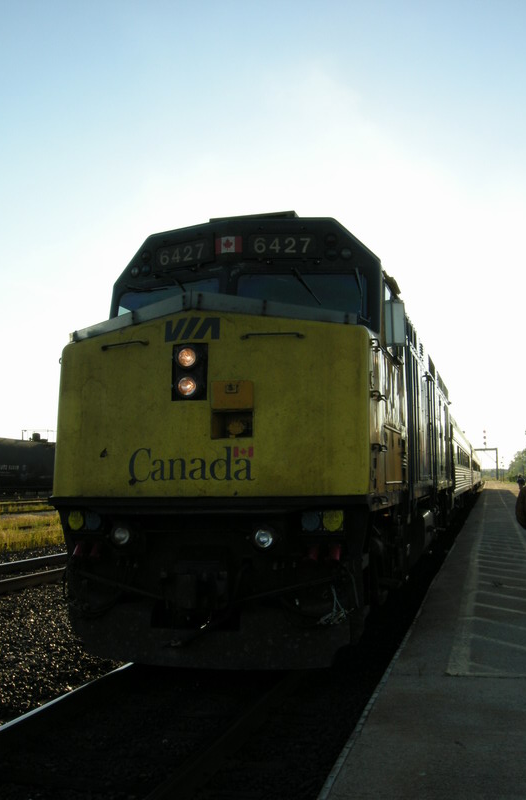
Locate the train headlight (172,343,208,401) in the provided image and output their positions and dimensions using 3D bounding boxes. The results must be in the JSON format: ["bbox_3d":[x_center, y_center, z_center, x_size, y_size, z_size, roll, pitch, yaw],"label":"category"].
[{"bbox_3d":[-0.666,-0.258,7.539,0.319,0.505,0.103,-1,-6,15],"label":"train headlight"}]

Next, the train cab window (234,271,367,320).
[{"bbox_3d":[0.401,-1.054,8.617,1.360,0.525,0.062,0,-9,0],"label":"train cab window"}]

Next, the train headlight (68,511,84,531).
[{"bbox_3d":[-1.800,1.157,7.988,0.180,0.185,0.072,-3,-6,25],"label":"train headlight"}]

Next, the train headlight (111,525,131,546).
[{"bbox_3d":[-1.299,1.244,7.637,0.191,0.201,0.093,-1,-6,15],"label":"train headlight"}]

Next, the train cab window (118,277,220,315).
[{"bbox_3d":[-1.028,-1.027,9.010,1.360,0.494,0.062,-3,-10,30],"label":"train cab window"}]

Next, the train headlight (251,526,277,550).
[{"bbox_3d":[0.013,1.211,7.277,0.211,0.211,0.103,-1,-6,15],"label":"train headlight"}]

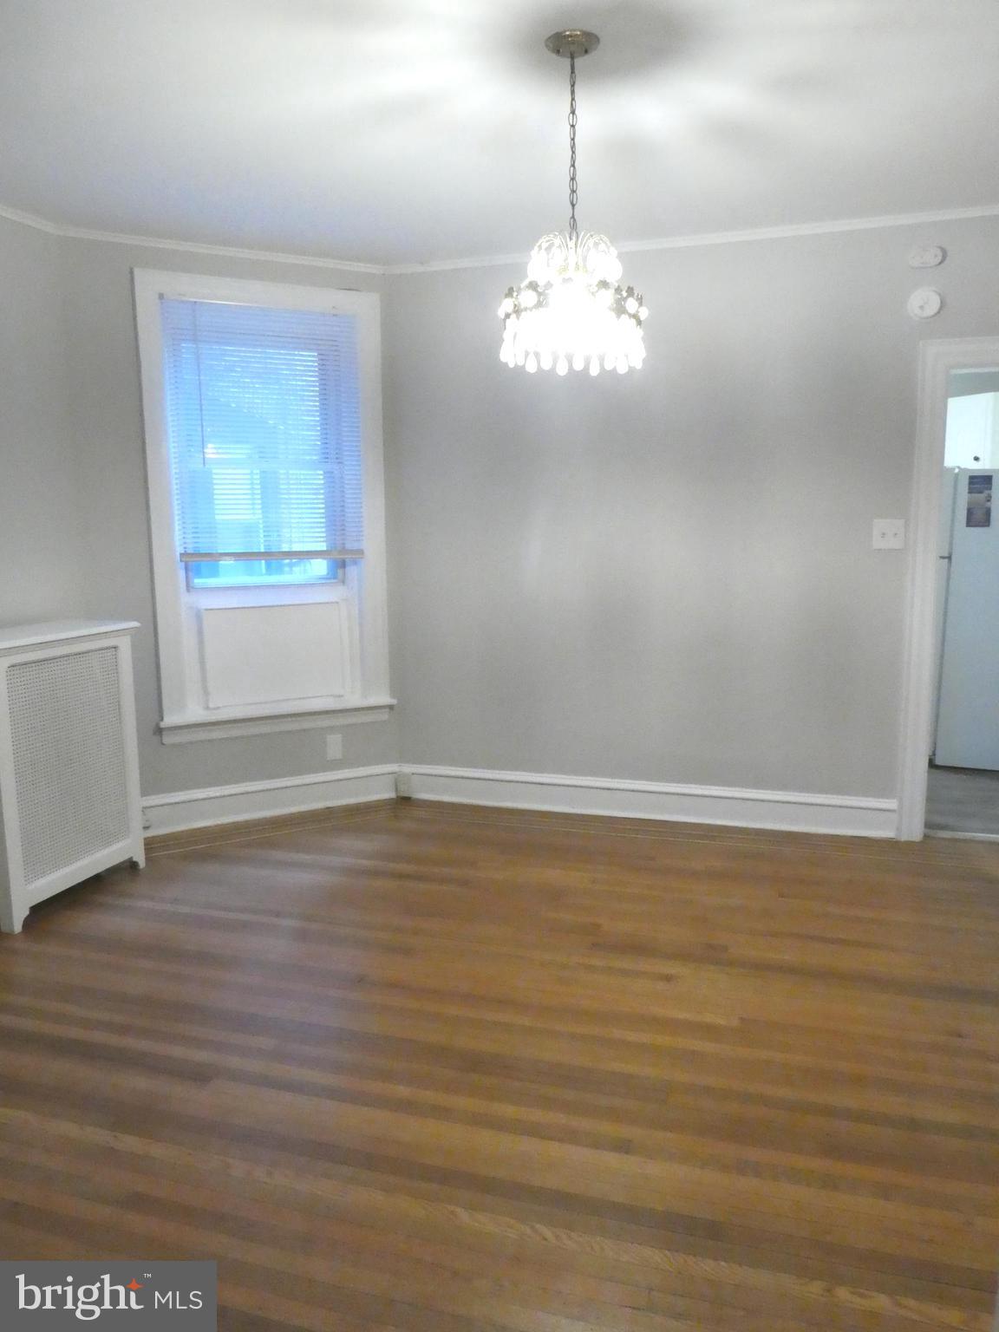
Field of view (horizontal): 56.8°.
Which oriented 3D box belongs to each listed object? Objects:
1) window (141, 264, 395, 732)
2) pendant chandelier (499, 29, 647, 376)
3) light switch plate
[{"bbox_3d":[-1.045,-0.703,4.258,1.088,2.033,0.120,-5,9,-27],"label":"window"},{"bbox_3d":[0.191,-1.191,2.406,0.393,0.795,0.393,-1,8,0],"label":"pendant chandelier"},{"bbox_3d":[1.633,-0.552,3.870,0.121,0.121,0.018,2,9,17],"label":"light switch plate"}]

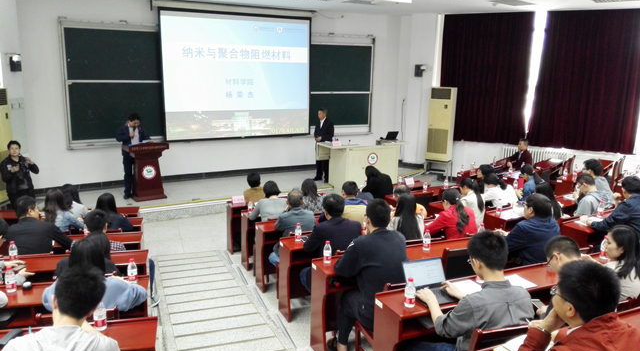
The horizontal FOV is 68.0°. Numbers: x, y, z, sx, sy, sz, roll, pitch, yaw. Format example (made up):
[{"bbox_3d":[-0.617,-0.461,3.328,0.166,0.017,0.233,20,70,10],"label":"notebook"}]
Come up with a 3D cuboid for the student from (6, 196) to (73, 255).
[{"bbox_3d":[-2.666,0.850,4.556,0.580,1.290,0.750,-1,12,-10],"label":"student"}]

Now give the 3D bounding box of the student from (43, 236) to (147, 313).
[{"bbox_3d":[-1.431,1.005,3.031,0.600,1.200,0.750,-2,12,-15],"label":"student"}]

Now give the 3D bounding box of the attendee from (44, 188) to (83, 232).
[{"bbox_3d":[-3.036,0.760,5.619,0.520,1.220,0.720,0,11,-2],"label":"attendee"}]

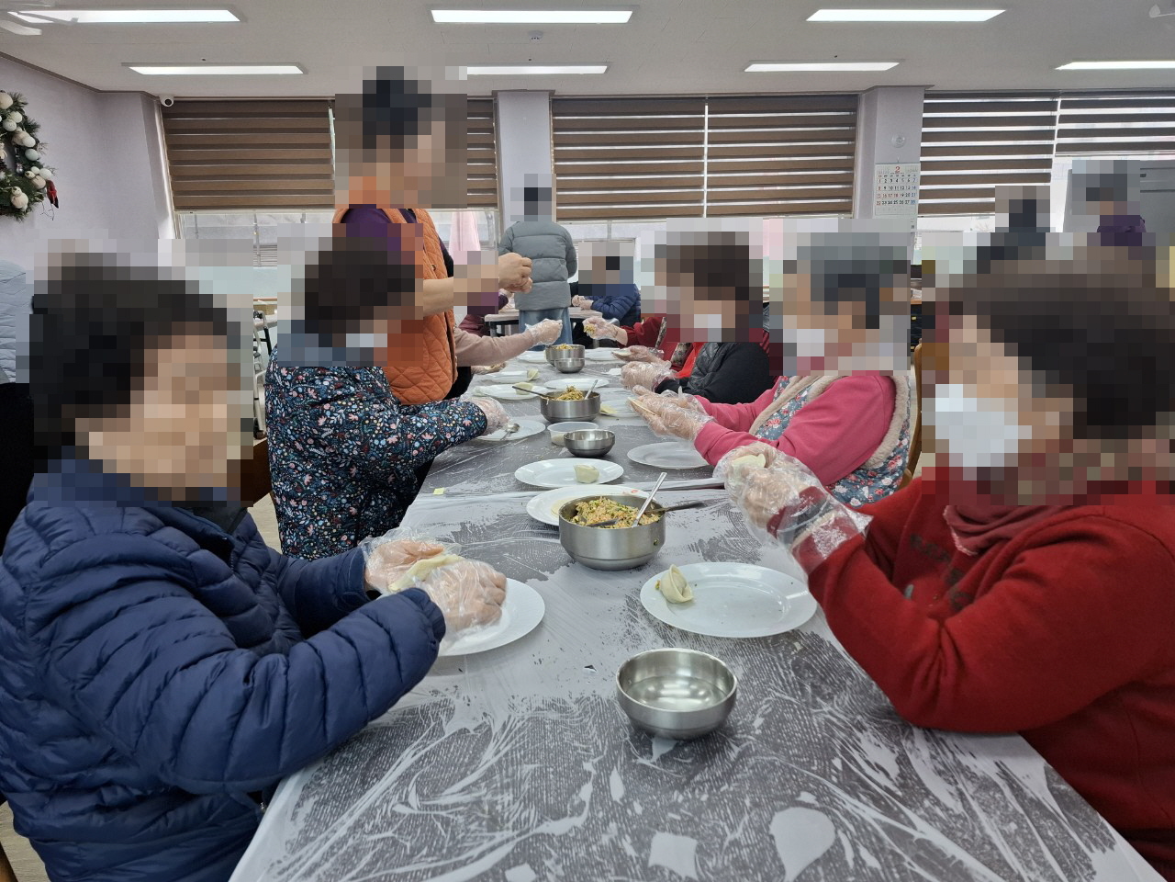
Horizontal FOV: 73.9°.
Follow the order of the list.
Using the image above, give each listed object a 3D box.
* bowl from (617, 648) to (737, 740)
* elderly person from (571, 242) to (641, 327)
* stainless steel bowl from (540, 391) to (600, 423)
[{"bbox_3d":[0.096,0.275,0.843,0.128,0.045,0.128,-1,14,0],"label":"bowl"},{"bbox_3d":[0.176,-0.917,6.402,0.650,1.200,0.480,-3,14,-5],"label":"elderly person"},{"bbox_3d":[-0.050,-0.101,2.345,0.176,0.075,0.176,-1,14,0],"label":"stainless steel bowl"}]

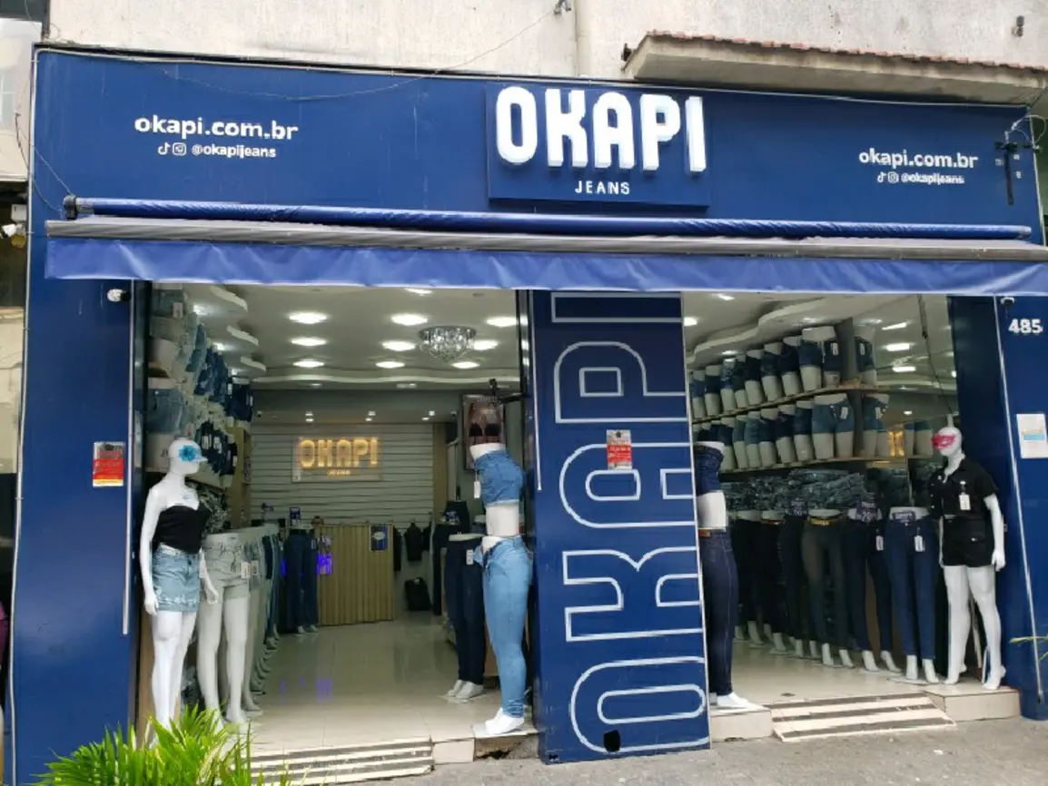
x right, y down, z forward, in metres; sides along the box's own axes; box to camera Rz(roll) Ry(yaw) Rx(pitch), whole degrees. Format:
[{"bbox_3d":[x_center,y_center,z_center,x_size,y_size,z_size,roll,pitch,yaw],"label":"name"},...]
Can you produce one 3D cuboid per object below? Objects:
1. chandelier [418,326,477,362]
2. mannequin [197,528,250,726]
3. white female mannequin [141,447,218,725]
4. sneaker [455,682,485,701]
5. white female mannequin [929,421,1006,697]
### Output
[{"bbox_3d":[-0.664,-0.427,6.900,0.480,0.290,0.480,-2,-8,0],"label":"chandelier"},{"bbox_3d":[-1.883,1.473,4.973,0.280,1.220,0.360,-8,-9,42],"label":"mannequin"},{"bbox_3d":[-2.060,1.168,4.761,0.320,1.790,0.450,-5,-7,23],"label":"white female mannequin"},{"bbox_3d":[-0.371,2.052,5.420,0.100,0.100,0.240,-8,-10,37],"label":"sneaker"},{"bbox_3d":[2.974,1.087,5.330,0.340,1.700,0.460,1,-8,-29],"label":"white female mannequin"}]

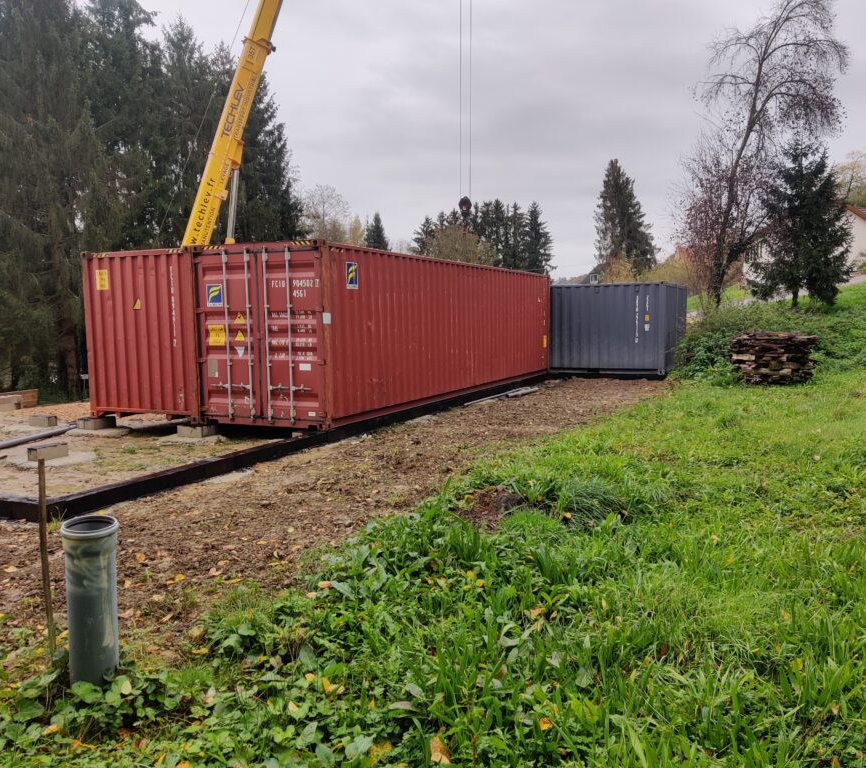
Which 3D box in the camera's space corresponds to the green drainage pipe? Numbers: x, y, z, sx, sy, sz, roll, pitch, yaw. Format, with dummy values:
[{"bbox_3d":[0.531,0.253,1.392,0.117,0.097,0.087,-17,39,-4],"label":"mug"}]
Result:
[{"bbox_3d":[-1.735,1.111,4.085,0.292,0.799,0.292,-1,5,0],"label":"green drainage pipe"}]

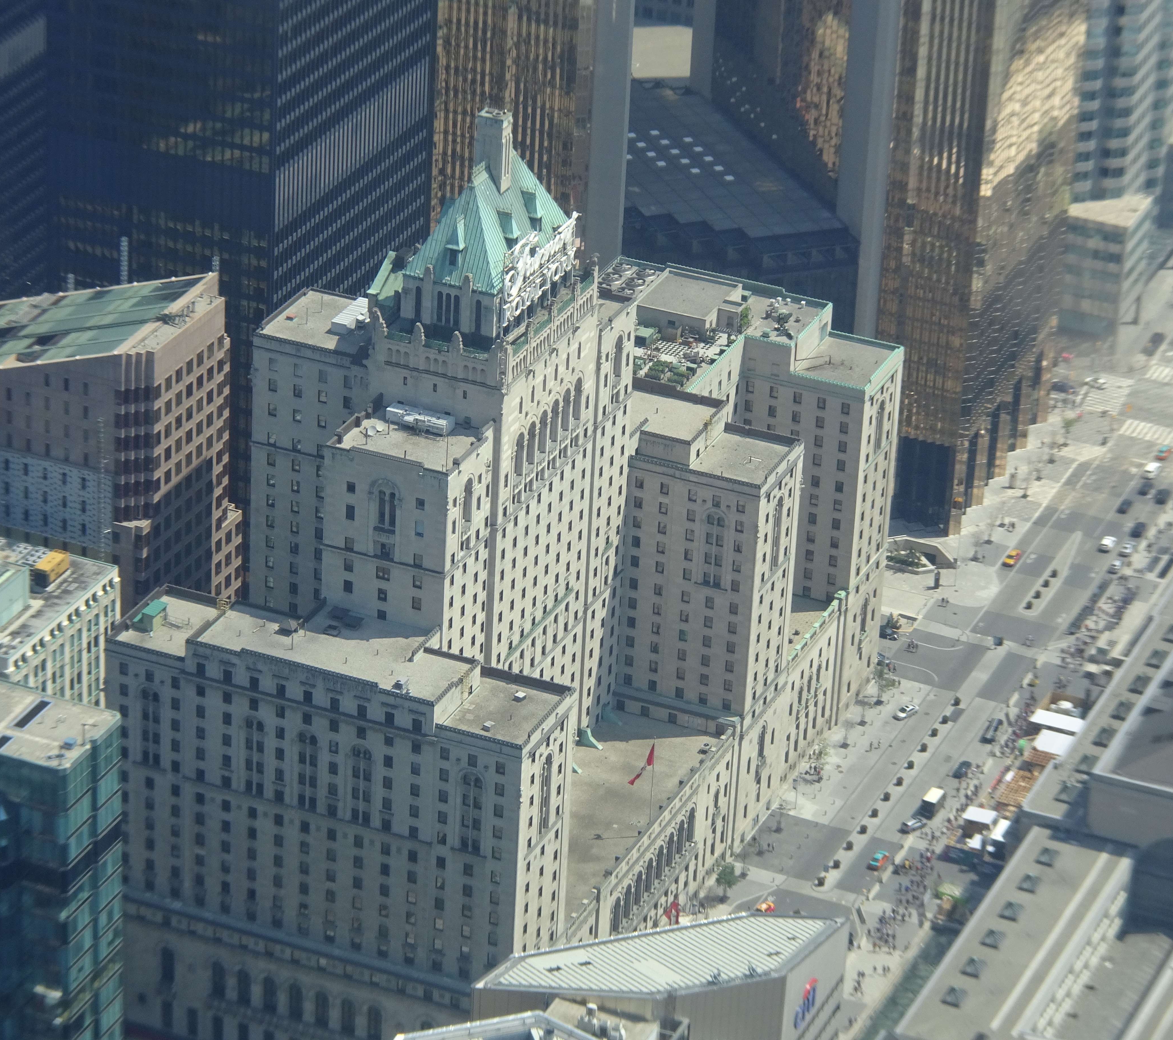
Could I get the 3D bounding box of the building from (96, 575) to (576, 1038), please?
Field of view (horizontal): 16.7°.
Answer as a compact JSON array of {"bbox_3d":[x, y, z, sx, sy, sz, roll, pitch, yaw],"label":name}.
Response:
[{"bbox_3d":[-35.766,48.843,576.538,64.700,71.300,20.400,13,29,19],"label":"building"}]

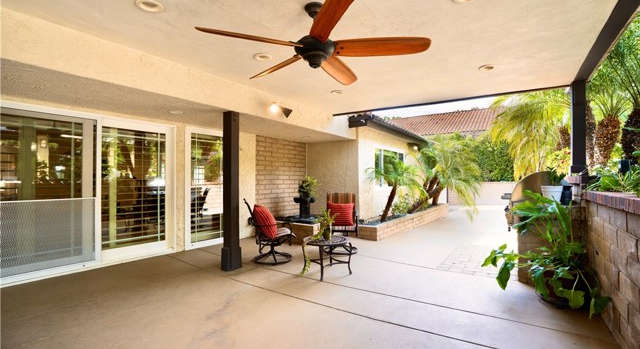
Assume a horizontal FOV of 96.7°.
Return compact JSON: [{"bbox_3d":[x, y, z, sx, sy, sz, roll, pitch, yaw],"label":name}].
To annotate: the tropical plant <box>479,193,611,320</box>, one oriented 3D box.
[{"bbox_3d":[2.200,0.660,2.920,1.000,1.100,0.950,-1,-1,36],"label":"tropical plant"}]

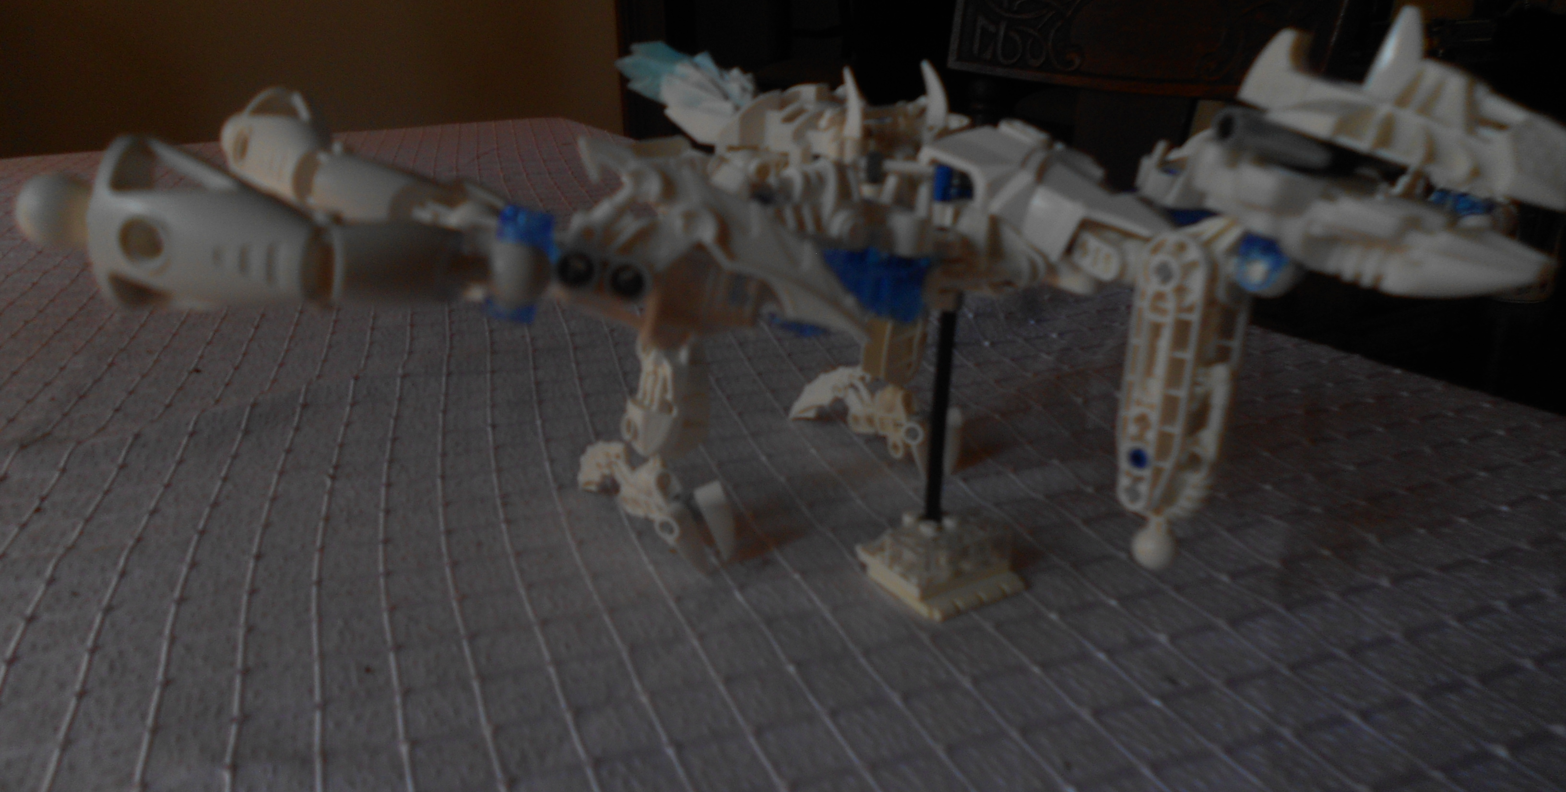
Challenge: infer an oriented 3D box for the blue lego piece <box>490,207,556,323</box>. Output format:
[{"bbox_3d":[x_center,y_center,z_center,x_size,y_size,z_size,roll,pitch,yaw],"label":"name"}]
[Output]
[{"bbox_3d":[-0.067,-0.034,0.305,0.014,0.028,0.014,-16,23,-38],"label":"blue lego piece"}]

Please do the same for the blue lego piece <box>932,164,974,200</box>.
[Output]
[{"bbox_3d":[0.046,-0.058,0.322,0.011,0.011,0.011,-13,21,-32],"label":"blue lego piece"}]

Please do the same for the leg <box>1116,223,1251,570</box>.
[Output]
[{"bbox_3d":[0.097,0.000,0.285,0.025,0.082,0.019,-16,23,-38],"label":"leg"}]

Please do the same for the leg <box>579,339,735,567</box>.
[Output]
[{"bbox_3d":[-0.043,0.012,0.374,0.055,0.063,0.023,16,25,42],"label":"leg"}]

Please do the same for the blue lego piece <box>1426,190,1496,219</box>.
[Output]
[{"bbox_3d":[0.144,-0.041,0.250,0.012,0.008,0.012,-16,23,-38],"label":"blue lego piece"}]

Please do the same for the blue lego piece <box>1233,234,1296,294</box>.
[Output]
[{"bbox_3d":[0.109,-0.030,0.267,0.013,0.013,0.013,-16,23,-38],"label":"blue lego piece"}]

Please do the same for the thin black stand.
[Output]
[{"bbox_3d":[0.045,0.005,0.335,0.005,0.066,0.005,-11,22,-32],"label":"thin black stand"}]

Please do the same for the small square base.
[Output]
[{"bbox_3d":[0.045,0.045,0.344,0.032,0.018,0.040,-13,21,-32],"label":"small square base"}]

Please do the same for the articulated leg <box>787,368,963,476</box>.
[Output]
[{"bbox_3d":[0.033,0.005,0.441,0.068,0.033,0.024,16,25,42],"label":"articulated leg"}]

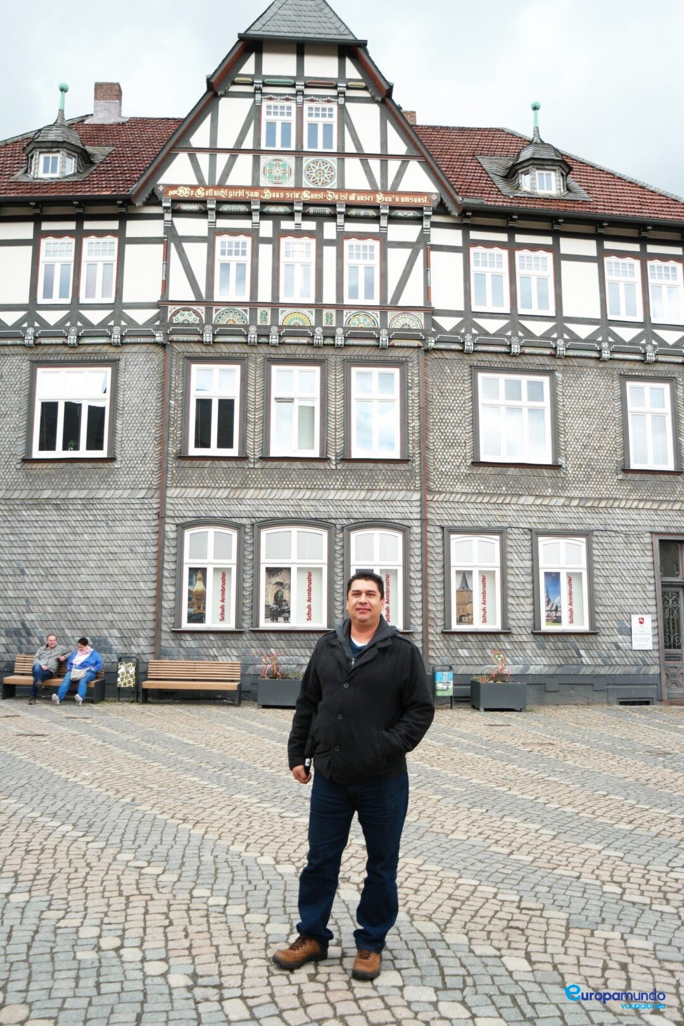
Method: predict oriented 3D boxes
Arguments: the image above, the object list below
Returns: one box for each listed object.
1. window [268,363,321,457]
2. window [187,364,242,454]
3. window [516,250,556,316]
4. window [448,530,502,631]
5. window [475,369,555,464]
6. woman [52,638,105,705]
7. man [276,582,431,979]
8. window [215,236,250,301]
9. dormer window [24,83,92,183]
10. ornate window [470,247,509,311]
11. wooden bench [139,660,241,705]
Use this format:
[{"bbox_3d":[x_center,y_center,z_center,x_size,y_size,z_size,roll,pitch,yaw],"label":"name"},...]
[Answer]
[{"bbox_3d":[-0.946,-2.070,15.518,1.065,1.965,0.180,1,-8,-3],"label":"window"},{"bbox_3d":[-2.353,-1.923,14.246,0.912,1.738,0.150,1,-7,-3],"label":"window"},{"bbox_3d":[3.839,-4.559,15.277,0.730,1.308,0.150,1,-7,-7],"label":"window"},{"bbox_3d":[2.561,1.302,14.694,0.992,1.859,0.150,1,-7,-7],"label":"window"},{"bbox_3d":[3.407,-1.890,15.196,1.550,1.903,0.150,1,-7,-7],"label":"window"},{"bbox_3d":[-4.713,2.808,13.748,0.600,1.140,0.780,-1,-7,11],"label":"woman"},{"bbox_3d":[0.063,1.130,3.510,0.670,1.730,0.450,-1,-8,12],"label":"man"},{"bbox_3d":[-2.203,-4.929,15.512,0.731,1.394,0.180,1,-8,-3],"label":"window"},{"bbox_3d":[-6.309,-8.331,17.060,1.400,2.606,1.300,0,-8,2],"label":"dormer window"},{"bbox_3d":[3.085,-4.848,16.003,0.834,1.483,0.180,1,-8,-8],"label":"ornate window"},{"bbox_3d":[-2.738,3.109,14.185,1.800,0.790,0.560,0,-8,-1],"label":"wooden bench"}]

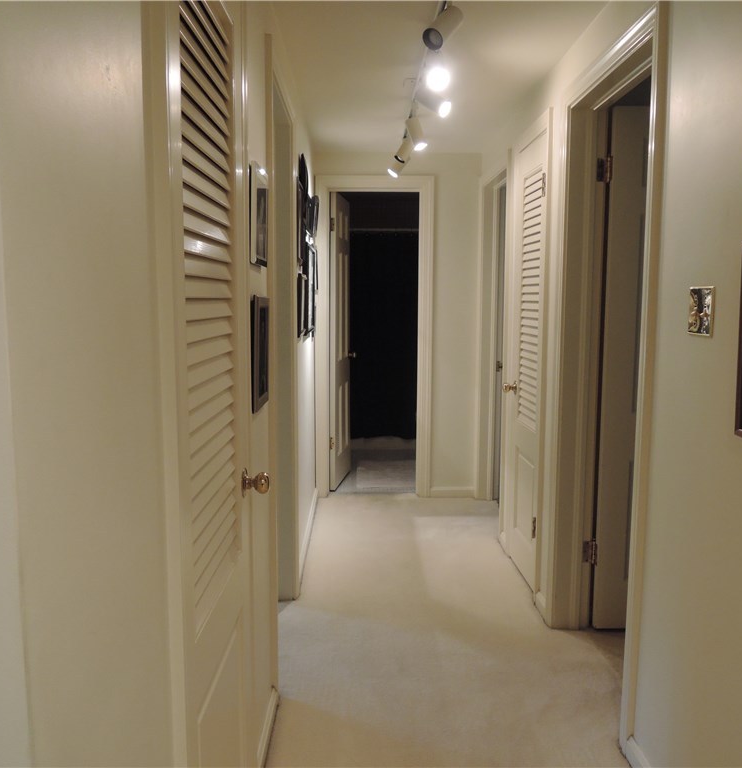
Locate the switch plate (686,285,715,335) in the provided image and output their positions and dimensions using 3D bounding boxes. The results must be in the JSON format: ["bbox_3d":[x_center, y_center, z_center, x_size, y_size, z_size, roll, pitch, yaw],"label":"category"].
[{"bbox_3d":[0.771,-0.170,1.670,0.010,0.114,0.112,0,7,-1],"label":"switch plate"}]

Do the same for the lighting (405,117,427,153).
[{"bbox_3d":[0.227,-1.229,3.490,0.090,0.170,0.120,-3,7,-25],"label":"lighting"}]

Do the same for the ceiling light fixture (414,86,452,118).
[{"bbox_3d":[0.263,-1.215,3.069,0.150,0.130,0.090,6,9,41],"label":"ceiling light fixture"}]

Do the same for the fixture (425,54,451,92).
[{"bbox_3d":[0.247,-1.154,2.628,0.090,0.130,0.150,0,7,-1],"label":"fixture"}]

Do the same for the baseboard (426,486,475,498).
[{"bbox_3d":[0.565,0.753,4.886,0.300,0.065,0.015,0,7,-1],"label":"baseboard"}]

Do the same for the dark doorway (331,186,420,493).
[{"bbox_3d":[0.025,-0.243,4.825,0.610,2.050,0.130,0,7,-1],"label":"dark doorway"}]

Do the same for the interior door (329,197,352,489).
[{"bbox_3d":[-0.214,-0.298,5.156,0.038,2.030,0.600,1,7,8],"label":"interior door"}]

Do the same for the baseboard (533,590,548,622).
[{"bbox_3d":[0.736,0.959,3.086,0.015,0.063,0.250,0,7,-1],"label":"baseboard"}]

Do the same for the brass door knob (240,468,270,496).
[{"bbox_3d":[-0.264,0.232,1.666,0.065,0.062,0.062,0,7,-1],"label":"brass door knob"}]

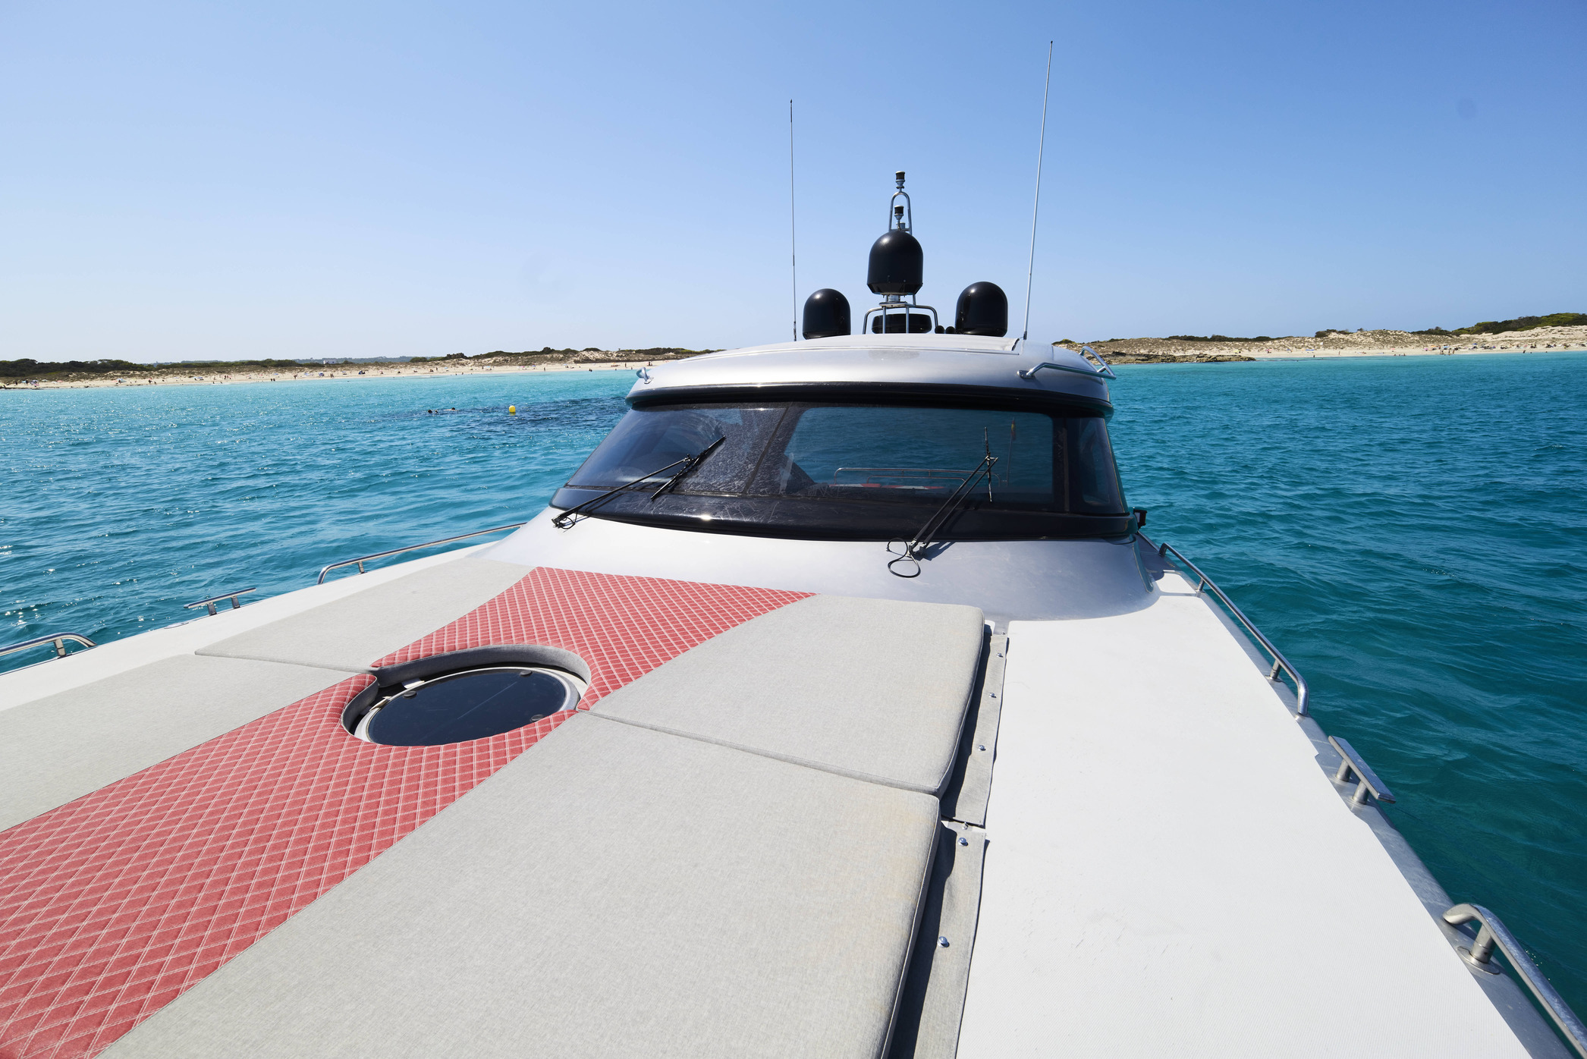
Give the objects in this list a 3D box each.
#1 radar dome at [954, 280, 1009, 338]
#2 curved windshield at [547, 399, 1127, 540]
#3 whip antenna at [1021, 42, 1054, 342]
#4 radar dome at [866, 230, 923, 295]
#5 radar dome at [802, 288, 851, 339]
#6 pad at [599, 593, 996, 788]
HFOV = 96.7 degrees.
[{"bbox_3d":[1.870,-2.174,6.976,0.510,0.512,0.510,4,14,19],"label":"radar dome"},{"bbox_3d":[-0.097,-0.416,4.137,3.704,0.603,1.499,4,14,19],"label":"curved windshield"},{"bbox_3d":[2.312,-3.143,6.662,0.030,2.570,0.030,6,15,19],"label":"whip antenna"},{"bbox_3d":[0.975,-2.559,6.776,0.537,0.566,0.537,4,14,19],"label":"radar dome"},{"bbox_3d":[0.351,-2.286,7.501,0.510,0.512,0.510,0,13,0],"label":"radar dome"},{"bbox_3d":[0.089,0.450,2.307,0.930,0.110,1.260,10,17,18],"label":"pad"}]

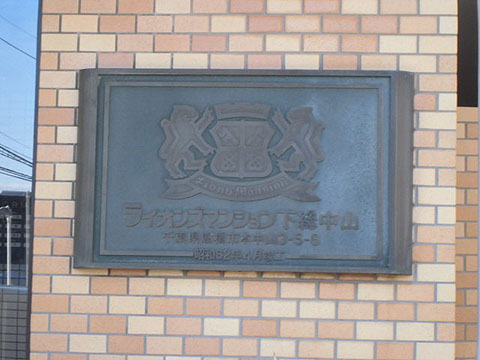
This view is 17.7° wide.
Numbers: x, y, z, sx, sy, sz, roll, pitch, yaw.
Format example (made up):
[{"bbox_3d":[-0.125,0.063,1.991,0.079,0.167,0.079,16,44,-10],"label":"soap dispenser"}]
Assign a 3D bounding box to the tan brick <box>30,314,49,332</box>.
[{"bbox_3d":[-0.526,0.382,4.093,0.046,0.046,0.065,1,-5,5],"label":"tan brick"}]

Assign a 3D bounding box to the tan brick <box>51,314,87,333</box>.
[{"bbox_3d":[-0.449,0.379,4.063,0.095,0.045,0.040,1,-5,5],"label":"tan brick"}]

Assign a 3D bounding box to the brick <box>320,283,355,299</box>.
[{"bbox_3d":[0.253,0.288,3.998,0.095,0.046,0.030,1,-6,5],"label":"brick"}]

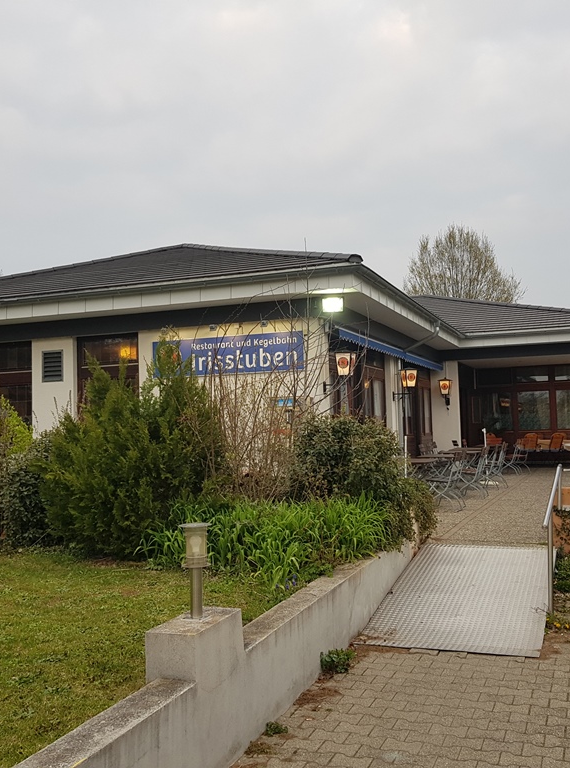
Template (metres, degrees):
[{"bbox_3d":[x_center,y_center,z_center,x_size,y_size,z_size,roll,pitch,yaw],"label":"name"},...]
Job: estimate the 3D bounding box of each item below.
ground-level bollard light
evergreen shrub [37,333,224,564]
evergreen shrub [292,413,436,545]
[{"bbox_3d":[-0.438,0.924,3.800,0.155,0.455,0.155,-1,-4,0],"label":"ground-level bollard light"},{"bbox_3d":[-1.605,0.643,8.150,1.875,2.182,1.750,0,-4,-11],"label":"evergreen shrub"},{"bbox_3d":[0.949,1.075,9.300,1.745,1.409,1.600,-1,-4,6],"label":"evergreen shrub"}]

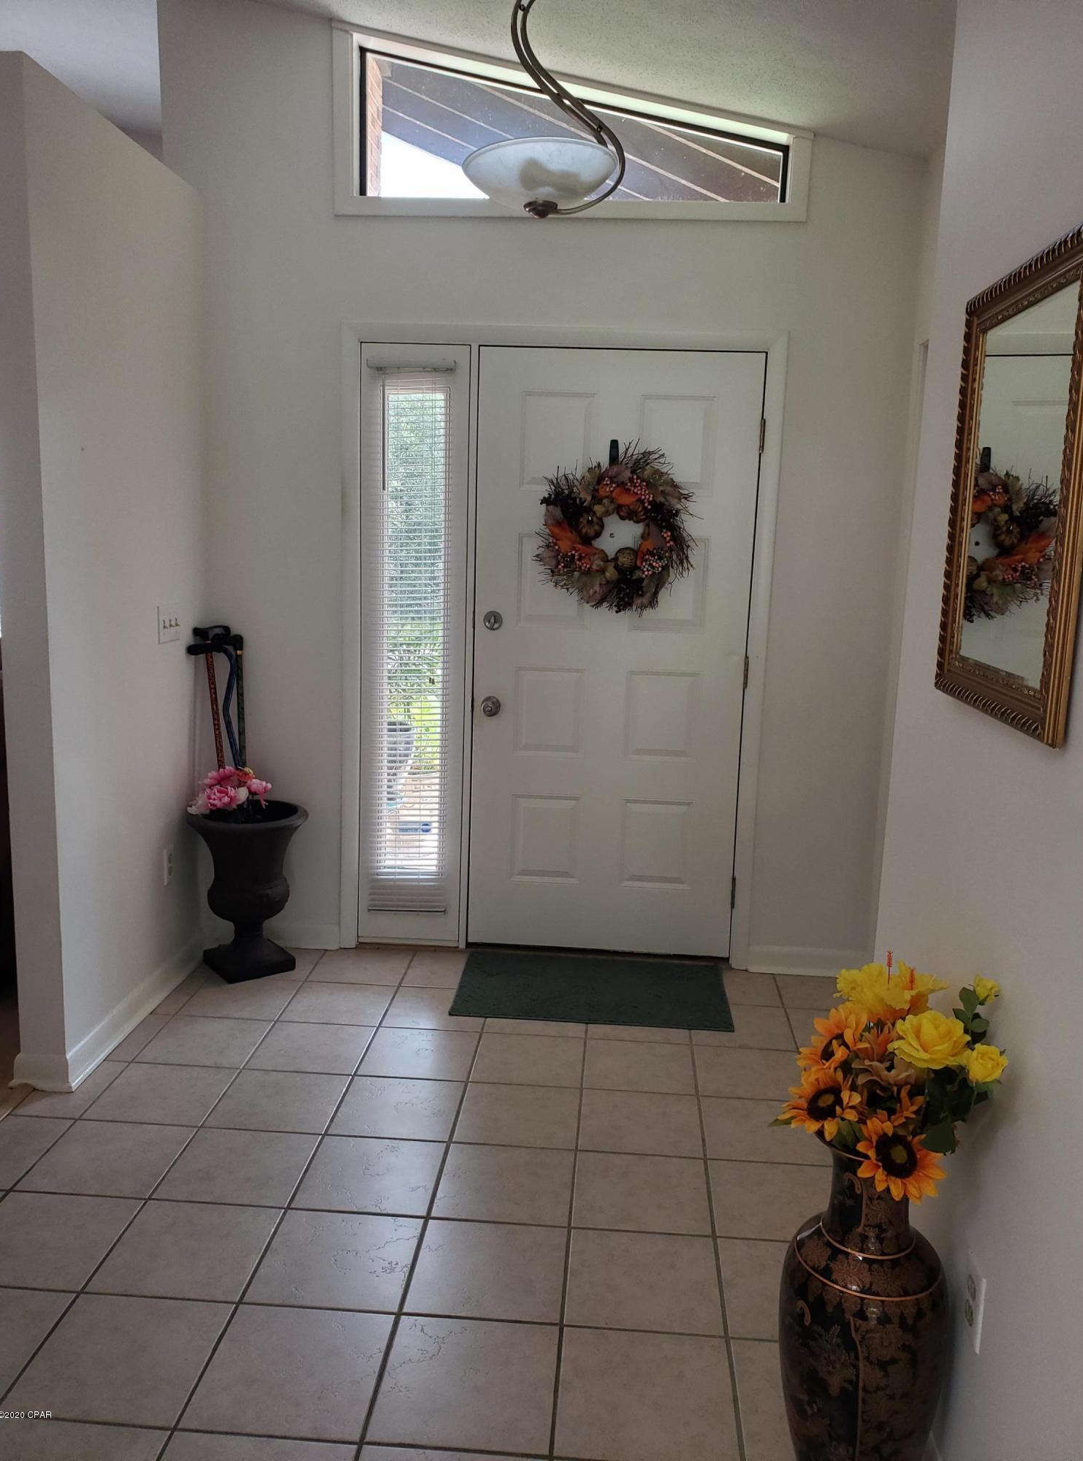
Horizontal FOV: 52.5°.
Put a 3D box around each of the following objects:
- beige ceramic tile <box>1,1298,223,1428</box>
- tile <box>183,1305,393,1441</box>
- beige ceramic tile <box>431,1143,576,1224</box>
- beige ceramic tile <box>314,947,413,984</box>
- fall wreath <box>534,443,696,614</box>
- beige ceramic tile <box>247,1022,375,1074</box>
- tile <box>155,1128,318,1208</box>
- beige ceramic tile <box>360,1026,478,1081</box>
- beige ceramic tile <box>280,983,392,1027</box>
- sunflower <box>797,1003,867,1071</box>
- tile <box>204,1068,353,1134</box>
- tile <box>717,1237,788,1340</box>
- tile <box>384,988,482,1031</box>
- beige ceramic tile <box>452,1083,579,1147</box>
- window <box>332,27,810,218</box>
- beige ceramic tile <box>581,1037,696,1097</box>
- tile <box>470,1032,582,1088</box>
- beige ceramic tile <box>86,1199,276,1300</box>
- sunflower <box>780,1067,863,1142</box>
[{"bbox_3d":[-0.729,1.092,1.913,0.300,0.010,0.297,2,10,4],"label":"beige ceramic tile"},{"bbox_3d":[-0.426,1.104,1.893,0.300,0.010,0.297,2,10,4],"label":"tile"},{"bbox_3d":[-0.080,1.030,2.492,0.303,0.010,0.301,2,10,4],"label":"beige ceramic tile"},{"bbox_3d":[-0.605,0.808,3.725,0.303,0.010,0.301,2,10,4],"label":"beige ceramic tile"},{"bbox_3d":[0.242,-0.649,3.553,0.534,0.553,0.120,2,9,4],"label":"fall wreath"},{"bbox_3d":[-0.652,0.905,3.123,0.302,0.010,0.300,2,10,4],"label":"beige ceramic tile"},{"bbox_3d":[-0.693,1.006,2.533,0.303,0.010,0.301,2,10,4],"label":"tile"},{"bbox_3d":[-0.343,0.919,3.108,0.303,0.010,0.301,2,10,4],"label":"beige ceramic tile"},{"bbox_3d":[-0.631,0.854,3.418,0.302,0.010,0.300,2,10,4],"label":"beige ceramic tile"},{"bbox_3d":[0.405,0.427,1.530,0.055,0.100,0.100,20,-6,-43],"label":"sunflower"},{"bbox_3d":[-0.674,0.956,2.828,0.302,0.010,0.300,2,10,4],"label":"tile"},{"bbox_3d":[0.512,1.103,2.153,0.303,0.010,0.301,2,10,4],"label":"tile"},{"bbox_3d":[-0.323,0.867,3.397,0.302,0.010,0.300,2,10,4],"label":"tile"},{"bbox_3d":[-0.058,0.981,2.790,0.303,0.010,0.301,2,10,4],"label":"beige ceramic tile"},{"bbox_3d":[0.093,-1.863,3.384,1.468,0.562,0.100,2,10,4],"label":"window"},{"bbox_3d":[0.271,0.943,3.067,0.303,0.010,0.301,2,10,4],"label":"beige ceramic tile"},{"bbox_3d":[-0.036,0.920,3.049,0.300,0.010,0.297,2,10,4],"label":"tile"},{"bbox_3d":[-0.708,1.043,2.207,0.297,0.010,0.295,2,9,4],"label":"beige ceramic tile"},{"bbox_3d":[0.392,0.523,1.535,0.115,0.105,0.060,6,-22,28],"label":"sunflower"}]

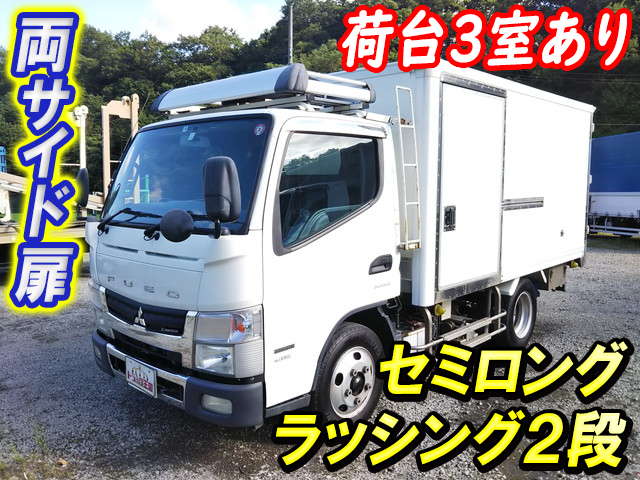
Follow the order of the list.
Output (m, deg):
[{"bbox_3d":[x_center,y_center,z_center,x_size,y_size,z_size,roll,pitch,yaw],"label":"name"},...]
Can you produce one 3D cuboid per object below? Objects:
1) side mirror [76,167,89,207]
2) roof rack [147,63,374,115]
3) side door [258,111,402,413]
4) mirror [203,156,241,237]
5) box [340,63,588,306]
[{"bbox_3d":[-1.667,-0.365,3.893,0.090,0.300,0.160,-5,8,-37],"label":"side mirror"},{"bbox_3d":[-0.419,-0.919,3.706,1.340,0.250,0.870,6,8,43],"label":"roof rack"},{"bbox_3d":[0.063,0.081,3.199,0.160,1.480,1.160,6,8,43],"label":"side door"},{"bbox_3d":[-0.422,-0.181,2.393,0.168,0.355,0.095,2,7,20],"label":"mirror"},{"bbox_3d":[1.143,-0.555,5.436,1.840,1.648,3.255,6,8,43],"label":"box"}]

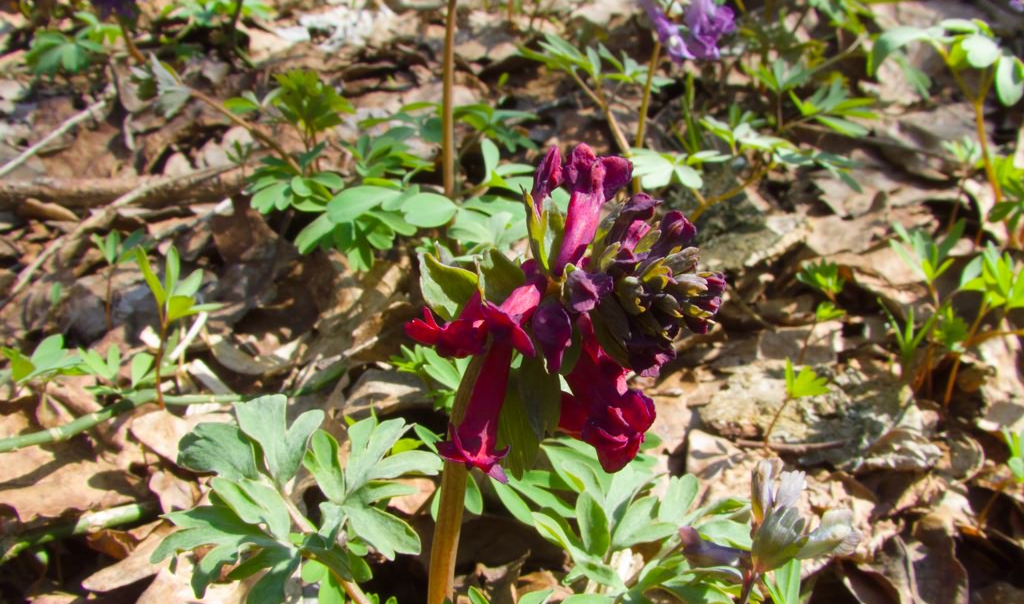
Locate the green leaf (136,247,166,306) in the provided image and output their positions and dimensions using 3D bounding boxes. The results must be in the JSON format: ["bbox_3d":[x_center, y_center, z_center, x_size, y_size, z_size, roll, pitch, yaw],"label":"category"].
[{"bbox_3d":[-0.120,-0.008,0.236,0.005,0.024,0.003,-15,40,-16],"label":"green leaf"}]

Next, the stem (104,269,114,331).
[{"bbox_3d":[-0.170,0.000,0.300,0.003,0.034,0.003,18,36,-14],"label":"stem"}]

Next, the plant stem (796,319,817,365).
[{"bbox_3d":[0.114,0.016,0.274,0.003,0.022,0.003,3,34,0],"label":"plant stem"}]

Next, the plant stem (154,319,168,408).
[{"bbox_3d":[-0.121,0.022,0.247,0.004,0.042,0.004,20,32,0],"label":"plant stem"}]

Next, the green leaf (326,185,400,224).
[{"bbox_3d":[-0.052,-0.034,0.250,0.027,0.006,0.015,-15,72,-14],"label":"green leaf"}]

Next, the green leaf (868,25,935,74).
[{"bbox_3d":[0.186,-0.120,0.339,0.032,0.024,0.019,-7,39,-9],"label":"green leaf"}]

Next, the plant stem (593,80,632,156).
[{"bbox_3d":[0.036,-0.065,0.251,0.003,0.028,0.003,-28,12,0],"label":"plant stem"}]

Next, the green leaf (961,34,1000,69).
[{"bbox_3d":[0.188,-0.101,0.285,0.016,0.005,0.014,-14,71,17],"label":"green leaf"}]

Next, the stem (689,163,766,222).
[{"bbox_3d":[0.106,-0.054,0.353,0.004,0.044,0.004,38,29,-26],"label":"stem"}]

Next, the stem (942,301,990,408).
[{"bbox_3d":[0.165,0.020,0.257,0.004,0.051,0.004,-5,38,4],"label":"stem"}]

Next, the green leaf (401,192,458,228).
[{"bbox_3d":[-0.028,-0.032,0.245,0.020,0.005,0.014,-1,69,-5],"label":"green leaf"}]

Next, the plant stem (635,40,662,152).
[{"bbox_3d":[0.046,-0.069,0.240,0.004,0.039,0.004,4,37,0],"label":"plant stem"}]

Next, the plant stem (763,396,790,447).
[{"bbox_3d":[0.093,0.042,0.251,0.002,0.024,0.002,4,38,-3],"label":"plant stem"}]

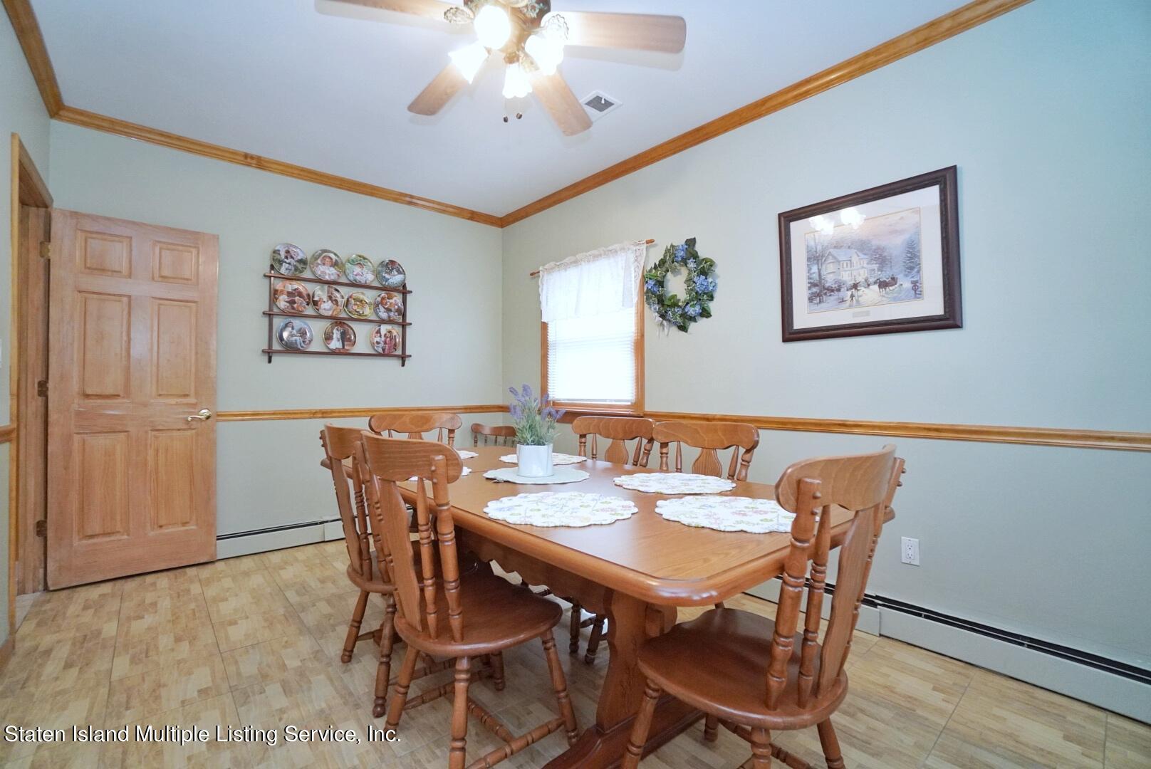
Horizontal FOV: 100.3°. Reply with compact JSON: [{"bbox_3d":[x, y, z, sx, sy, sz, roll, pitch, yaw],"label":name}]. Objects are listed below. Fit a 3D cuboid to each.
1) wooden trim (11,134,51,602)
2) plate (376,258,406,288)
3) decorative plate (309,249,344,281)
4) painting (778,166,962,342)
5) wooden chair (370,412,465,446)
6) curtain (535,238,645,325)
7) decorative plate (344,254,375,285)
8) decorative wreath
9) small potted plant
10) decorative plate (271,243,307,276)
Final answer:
[{"bbox_3d":[-2.578,0.045,2.229,0.120,2.110,0.860,0,0,-40],"label":"wooden trim"},{"bbox_3d":[-1.415,-0.851,3.696,0.217,0.217,0.030,0,0,-39],"label":"plate"},{"bbox_3d":[-1.762,-0.845,3.407,0.217,0.217,0.030,0,0,-39],"label":"decorative plate"},{"bbox_3d":[1.302,-0.556,2.200,0.035,0.655,0.740,0,0,-42],"label":"painting"},{"bbox_3d":[-0.760,0.628,2.456,0.500,0.945,0.520,0,0,-35],"label":"wooden chair"},{"bbox_3d":[0.079,-0.725,3.500,0.080,0.440,1.100,0,0,-42],"label":"curtain"},{"bbox_3d":[-1.589,-0.849,3.551,0.217,0.217,0.030,0,0,-39],"label":"decorative plate"},{"bbox_3d":[0.615,-0.602,2.900,0.110,0.530,0.490,0,0,-42],"label":"decorative wreath"},{"bbox_3d":[-0.153,0.174,1.845,0.210,0.345,0.200,0,0,0],"label":"small potted plant"},{"bbox_3d":[-1.937,-0.847,3.261,0.217,0.217,0.030,0,0,-39],"label":"decorative plate"}]

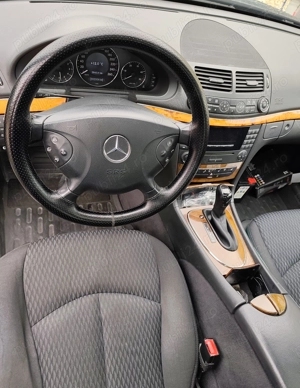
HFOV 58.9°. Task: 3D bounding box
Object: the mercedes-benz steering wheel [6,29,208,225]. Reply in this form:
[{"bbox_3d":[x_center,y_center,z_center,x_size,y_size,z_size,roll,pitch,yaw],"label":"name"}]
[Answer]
[{"bbox_3d":[-0.066,-0.109,0.531,0.385,0.385,0.085,-3,29,-21],"label":"mercedes-benz steering wheel"}]

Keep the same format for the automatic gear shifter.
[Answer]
[{"bbox_3d":[0.247,0.071,0.814,0.080,0.125,0.170,-3,51,-21],"label":"automatic gear shifter"}]

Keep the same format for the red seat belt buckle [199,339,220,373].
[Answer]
[{"bbox_3d":[0.163,0.443,0.732,0.030,0.070,0.042,-3,31,-21],"label":"red seat belt buckle"}]

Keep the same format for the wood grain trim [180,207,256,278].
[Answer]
[{"bbox_3d":[0.225,0.135,0.830,0.185,0.030,0.250,-3,47,-21],"label":"wood grain trim"}]

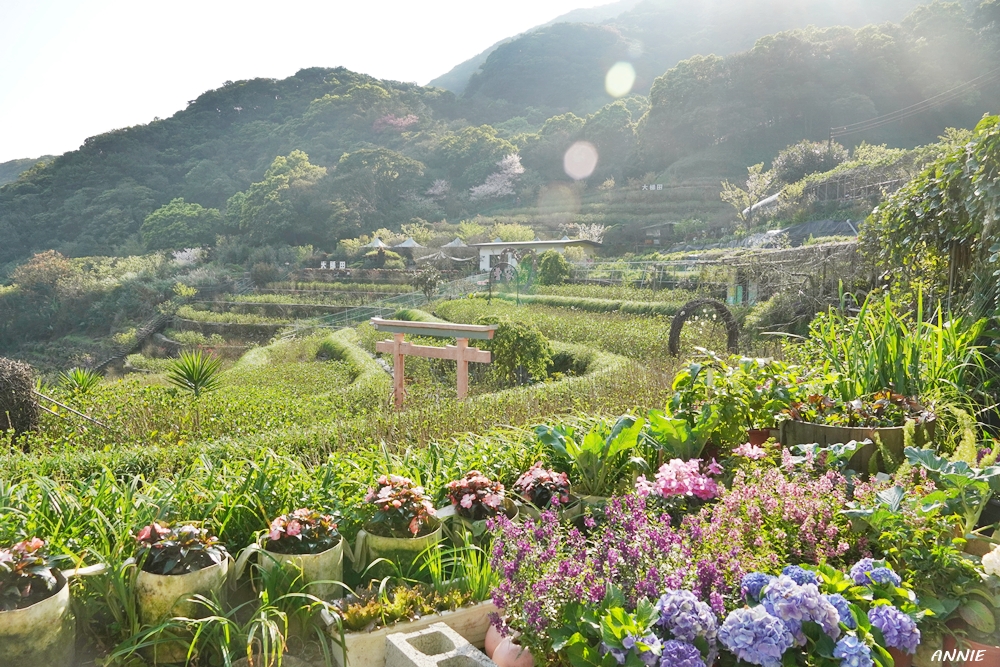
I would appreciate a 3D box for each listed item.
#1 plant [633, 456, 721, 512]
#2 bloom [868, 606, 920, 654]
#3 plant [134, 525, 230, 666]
[{"bbox_3d":[0.786,0.726,3.320,0.370,0.380,0.340,0,4,0],"label":"plant"},{"bbox_3d":[0.999,0.752,1.900,0.130,0.120,0.130,2,3,28],"label":"bloom"},{"bbox_3d":[-1.058,0.838,2.500,0.320,0.410,0.320,-1,3,-23],"label":"plant"}]

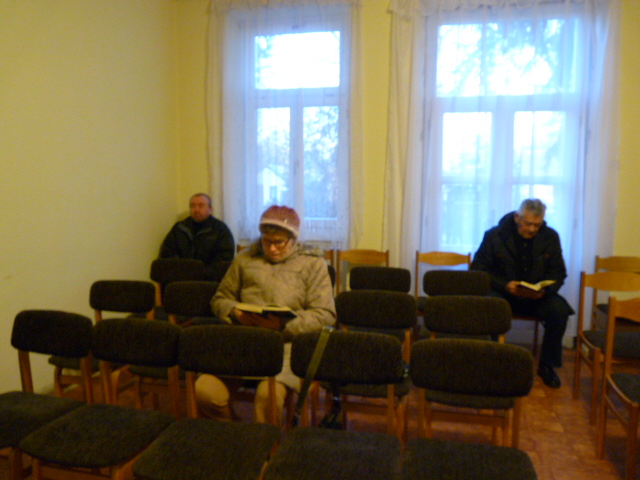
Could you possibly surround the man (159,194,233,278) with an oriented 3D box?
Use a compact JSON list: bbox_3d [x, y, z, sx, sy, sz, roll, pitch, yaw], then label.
[{"bbox_3d":[-1.149,0.265,4.362,0.630,1.344,0.800,1,6,11],"label":"man"}]

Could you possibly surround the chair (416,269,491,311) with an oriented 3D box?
[{"bbox_3d":[0.855,0.614,3.128,0.451,0.795,0.514,1,6,14],"label":"chair"}]

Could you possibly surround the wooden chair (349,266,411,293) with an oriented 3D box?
[{"bbox_3d":[0.362,0.602,3.261,0.451,0.795,0.514,1,6,14],"label":"wooden chair"}]

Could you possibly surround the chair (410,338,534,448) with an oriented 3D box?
[{"bbox_3d":[0.502,0.790,1.646,0.460,0.831,0.500,1,6,12],"label":"chair"}]

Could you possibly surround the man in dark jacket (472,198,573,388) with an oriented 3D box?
[{"bbox_3d":[1.466,0.326,3.665,0.650,1.261,0.737,1,6,14],"label":"man in dark jacket"}]

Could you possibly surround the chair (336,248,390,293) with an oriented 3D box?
[{"bbox_3d":[0.344,0.531,4.284,0.460,0.840,0.500,1,6,11],"label":"chair"}]

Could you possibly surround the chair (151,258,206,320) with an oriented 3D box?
[{"bbox_3d":[-1.148,0.583,3.737,0.460,0.831,0.500,1,6,10],"label":"chair"}]

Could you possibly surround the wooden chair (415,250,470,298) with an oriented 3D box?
[{"bbox_3d":[0.967,0.523,3.981,0.451,0.805,0.485,1,6,14],"label":"wooden chair"}]

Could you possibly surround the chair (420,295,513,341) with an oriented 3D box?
[{"bbox_3d":[0.689,0.694,2.339,0.451,0.795,0.514,1,6,13],"label":"chair"}]

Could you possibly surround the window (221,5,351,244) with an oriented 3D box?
[{"bbox_3d":[-0.342,-1.066,4.720,1.270,2.230,0.200,1,6,11],"label":"window"}]

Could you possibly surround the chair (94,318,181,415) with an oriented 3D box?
[{"bbox_3d":[-0.818,0.740,1.899,0.451,0.795,0.514,1,6,14],"label":"chair"}]

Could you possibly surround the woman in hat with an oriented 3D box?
[{"bbox_3d":[-0.260,0.456,2.442,0.630,1.251,0.640,1,6,15],"label":"woman in hat"}]

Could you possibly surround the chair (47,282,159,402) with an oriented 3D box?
[{"bbox_3d":[-1.221,0.669,2.831,0.460,0.831,0.500,1,6,11],"label":"chair"}]

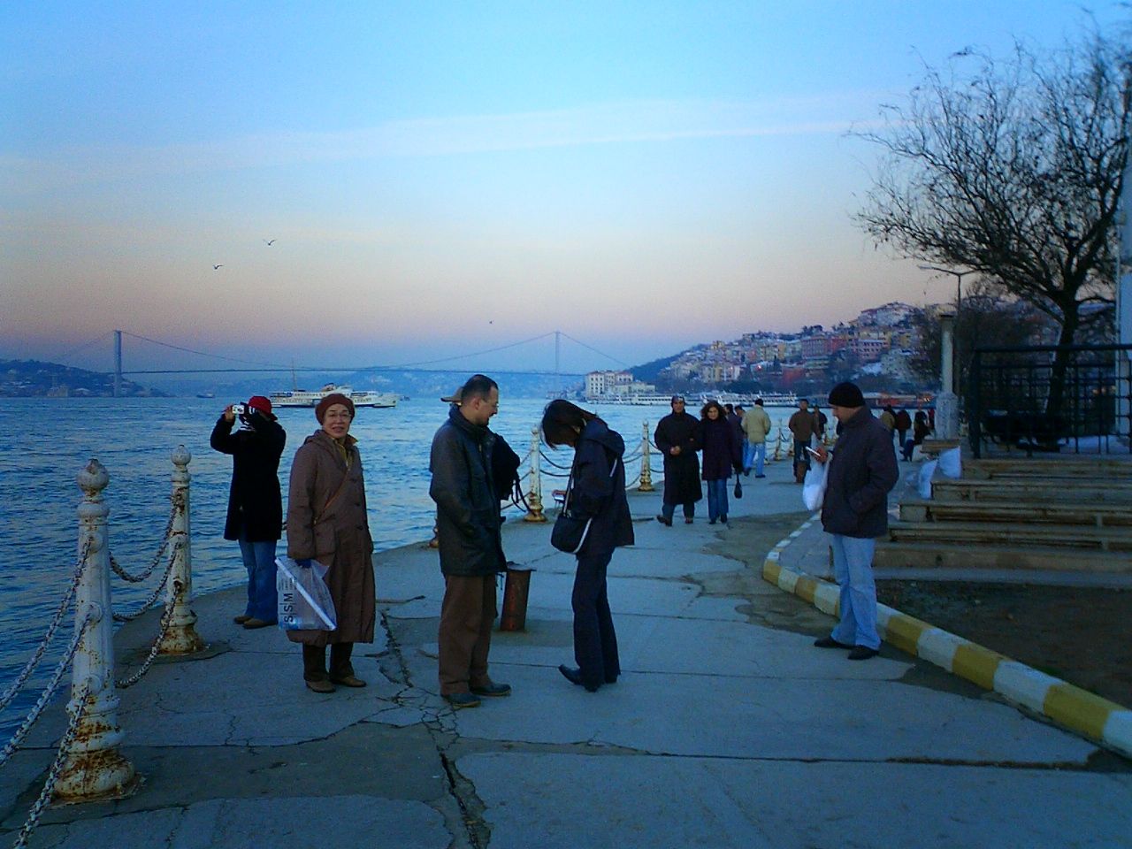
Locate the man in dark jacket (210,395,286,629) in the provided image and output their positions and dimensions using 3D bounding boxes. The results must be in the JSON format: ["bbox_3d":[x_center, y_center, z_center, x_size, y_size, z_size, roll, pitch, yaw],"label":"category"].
[{"bbox_3d":[-2.288,0.613,8.702,0.480,1.630,0.520,-1,2,-43],"label":"man in dark jacket"}]

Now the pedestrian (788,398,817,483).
[{"bbox_3d":[5.321,0.288,27.181,0.600,1.710,0.420,0,1,9],"label":"pedestrian"}]

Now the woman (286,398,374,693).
[{"bbox_3d":[-1.320,0.648,6.802,0.530,1.640,0.420,-1,1,-30],"label":"woman"}]

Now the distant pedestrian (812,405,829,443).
[{"bbox_3d":[8.749,0.184,42.000,0.520,1.700,0.360,1,1,18],"label":"distant pedestrian"}]

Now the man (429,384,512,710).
[{"bbox_3d":[-0.512,0.605,6.481,0.420,1.740,0.540,1,1,18],"label":"man"}]

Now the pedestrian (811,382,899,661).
[{"bbox_3d":[1.856,0.619,7.800,0.530,1.740,0.530,0,1,-10],"label":"pedestrian"}]

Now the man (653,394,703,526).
[{"bbox_3d":[1.532,0.482,16.500,0.640,1.730,0.420,0,1,10],"label":"man"}]

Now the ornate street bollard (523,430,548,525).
[{"bbox_3d":[-0.428,0.681,16.500,0.320,1.290,0.320,0,1,0],"label":"ornate street bollard"}]

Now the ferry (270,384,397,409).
[{"bbox_3d":[-99.936,-12.524,519.888,55.000,10.000,10.500,0,1,3],"label":"ferry"}]

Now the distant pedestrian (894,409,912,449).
[{"bbox_3d":[13.209,0.116,47.282,0.550,1.600,0.400,0,1,12],"label":"distant pedestrian"}]

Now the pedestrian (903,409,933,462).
[{"bbox_3d":[9.442,0.309,32.500,0.780,1.320,0.500,0,1,-12],"label":"pedestrian"}]

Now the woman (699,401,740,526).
[{"bbox_3d":[2.102,0.504,16.532,0.540,1.630,0.380,0,1,10],"label":"woman"}]

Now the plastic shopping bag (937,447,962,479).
[{"bbox_3d":[7.622,0.763,24.000,0.470,0.650,0.380,0,1,0],"label":"plastic shopping bag"}]

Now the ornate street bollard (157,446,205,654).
[{"bbox_3d":[-2.502,0.803,7.880,0.310,1.320,0.310,0,1,0],"label":"ornate street bollard"}]

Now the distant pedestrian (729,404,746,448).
[{"bbox_3d":[4.083,0.313,28.982,0.400,1.600,0.500,0,1,-18],"label":"distant pedestrian"}]

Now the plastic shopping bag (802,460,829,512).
[{"bbox_3d":[1.625,0.396,7.900,0.210,0.350,0.200,0,1,-6],"label":"plastic shopping bag"}]

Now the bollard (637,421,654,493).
[{"bbox_3d":[1.448,0.560,22.086,0.290,1.270,0.290,0,1,0],"label":"bollard"}]

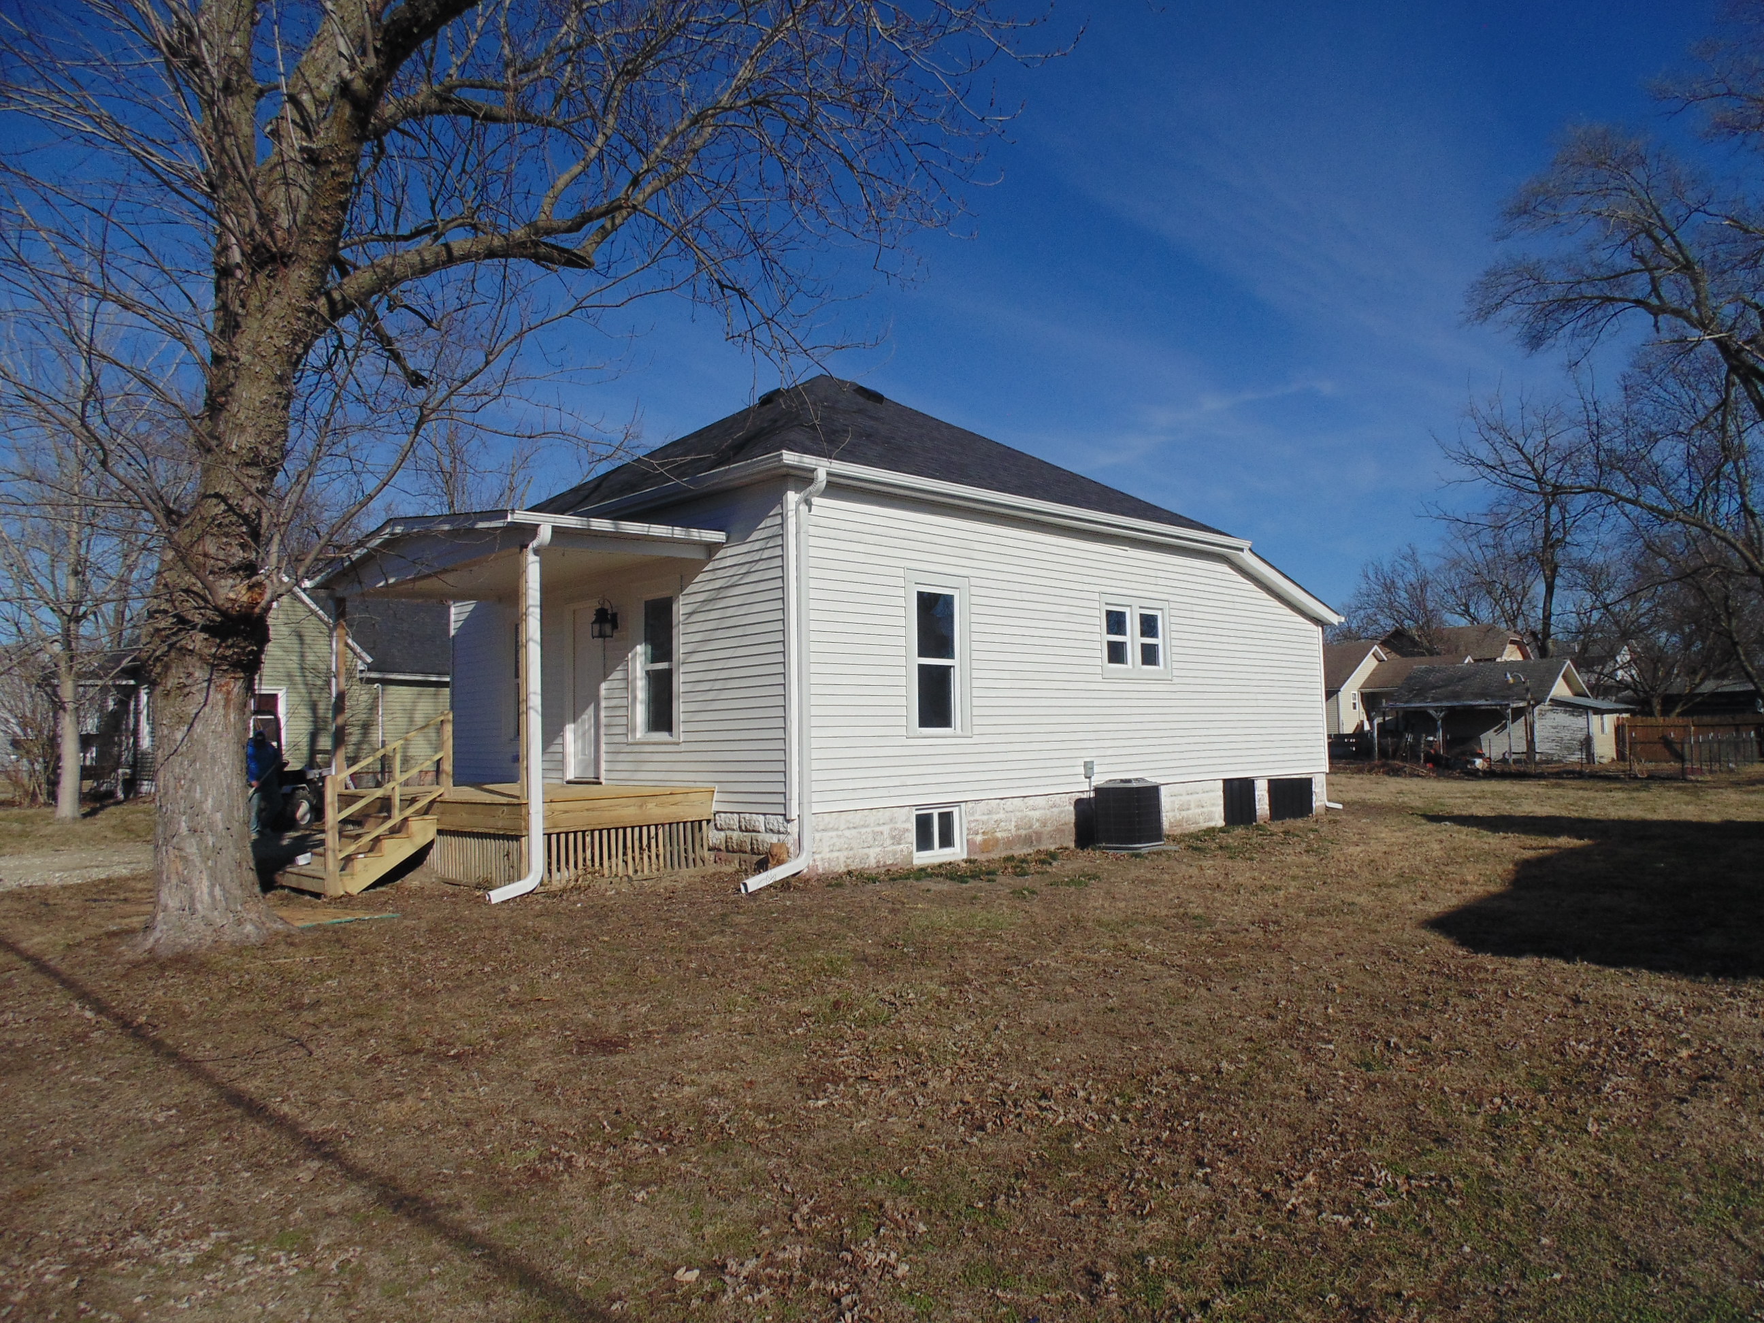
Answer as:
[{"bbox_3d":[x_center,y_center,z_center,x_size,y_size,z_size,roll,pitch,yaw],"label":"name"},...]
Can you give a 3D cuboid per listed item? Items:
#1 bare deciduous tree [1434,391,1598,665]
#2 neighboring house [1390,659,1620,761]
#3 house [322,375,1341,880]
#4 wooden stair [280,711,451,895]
[{"bbox_3d":[31.131,-4.204,55.609,8.000,17.760,8.000,2,-5,-43],"label":"bare deciduous tree"},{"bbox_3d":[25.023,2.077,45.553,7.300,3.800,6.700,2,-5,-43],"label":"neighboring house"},{"bbox_3d":[-0.396,-0.843,16.559,13.490,6.670,8.600,2,-5,-43],"label":"house"},{"bbox_3d":[-5.420,1.439,11.680,1.270,1.740,1.790,2,-5,-43],"label":"wooden stair"}]

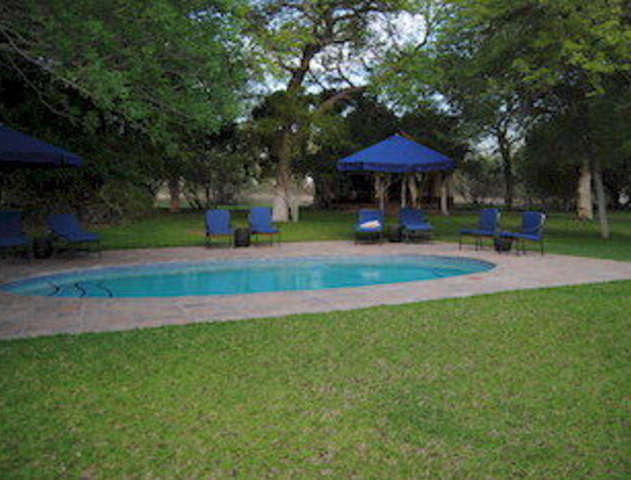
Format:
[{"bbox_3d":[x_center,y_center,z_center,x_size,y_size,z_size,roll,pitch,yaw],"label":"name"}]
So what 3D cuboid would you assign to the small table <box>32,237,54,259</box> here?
[{"bbox_3d":[-5.860,0.141,11.667,0.450,0.480,0.450,0,6,0],"label":"small table"}]

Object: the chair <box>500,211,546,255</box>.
[{"bbox_3d":[4.700,-0.171,12.190,0.820,1.000,0.660,-4,7,-37],"label":"chair"}]

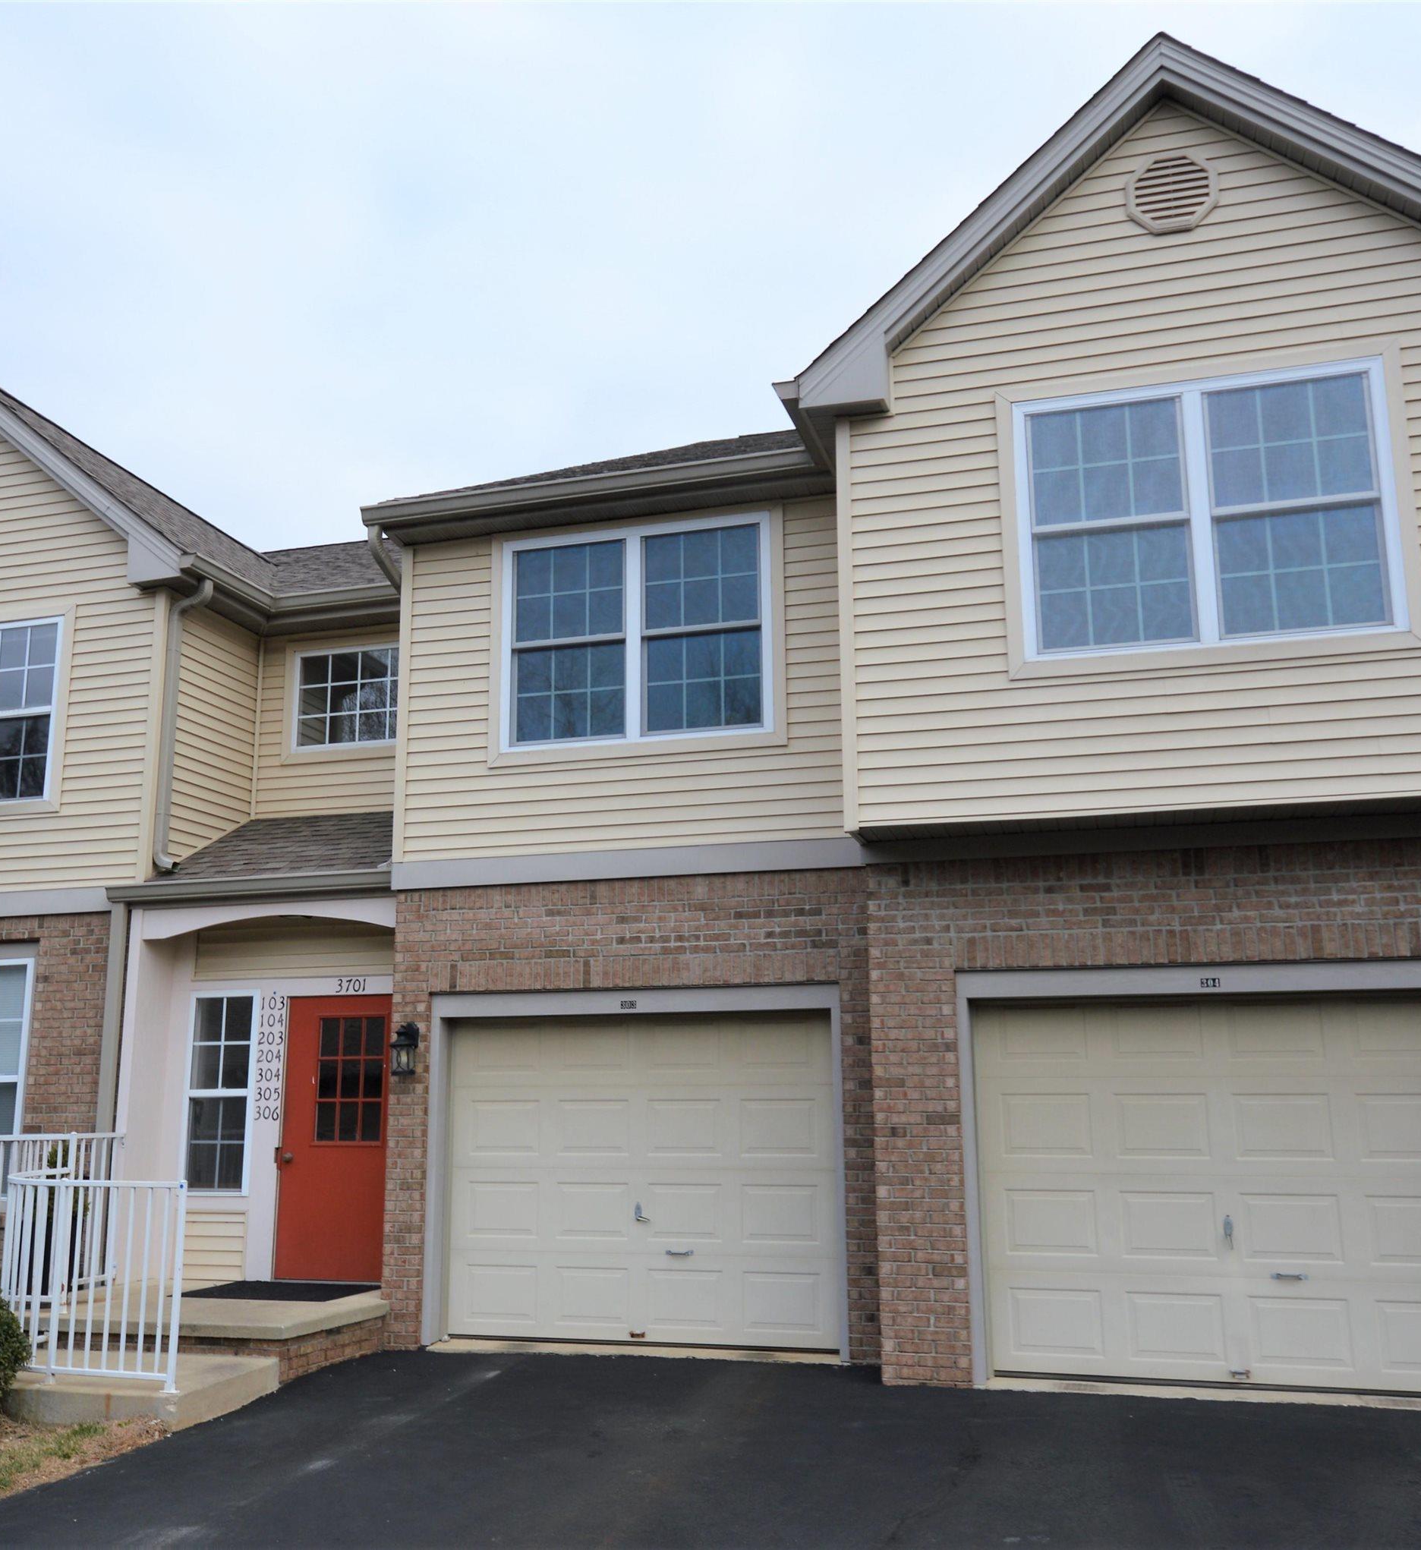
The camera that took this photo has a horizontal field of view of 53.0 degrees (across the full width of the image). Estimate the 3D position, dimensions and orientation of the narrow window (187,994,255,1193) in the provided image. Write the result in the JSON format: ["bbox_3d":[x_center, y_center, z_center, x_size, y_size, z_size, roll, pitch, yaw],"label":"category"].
[{"bbox_3d":[-3.574,2.309,10.390,0.564,1.424,0.090,-4,-12,17],"label":"narrow window"}]

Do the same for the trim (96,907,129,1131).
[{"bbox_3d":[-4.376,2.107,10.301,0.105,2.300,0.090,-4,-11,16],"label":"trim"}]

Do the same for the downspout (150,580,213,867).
[{"bbox_3d":[-4.050,-0.393,10.968,0.340,2.325,0.100,-4,-11,16],"label":"downspout"}]

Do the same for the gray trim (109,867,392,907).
[{"bbox_3d":[-3.361,0.845,10.375,2.390,0.165,0.140,-4,-12,17],"label":"gray trim"}]

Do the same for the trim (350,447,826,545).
[{"bbox_3d":[-0.762,-1.871,9.731,3.370,0.160,0.460,-4,-11,16],"label":"trim"}]

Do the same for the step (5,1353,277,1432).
[{"bbox_3d":[-3.258,3.448,8.018,1.270,0.190,0.940,-4,-12,17],"label":"step"}]

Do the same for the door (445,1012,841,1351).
[{"bbox_3d":[-0.449,2.613,9.315,2.700,2.090,0.060,-4,-11,16],"label":"door"}]

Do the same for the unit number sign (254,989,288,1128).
[{"bbox_3d":[-3.198,2.050,10.315,0.232,0.942,0.020,-4,-12,17],"label":"unit number sign"}]

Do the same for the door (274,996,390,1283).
[{"bbox_3d":[-2.701,2.643,10.408,0.960,2.017,0.050,-4,-11,16],"label":"door"}]

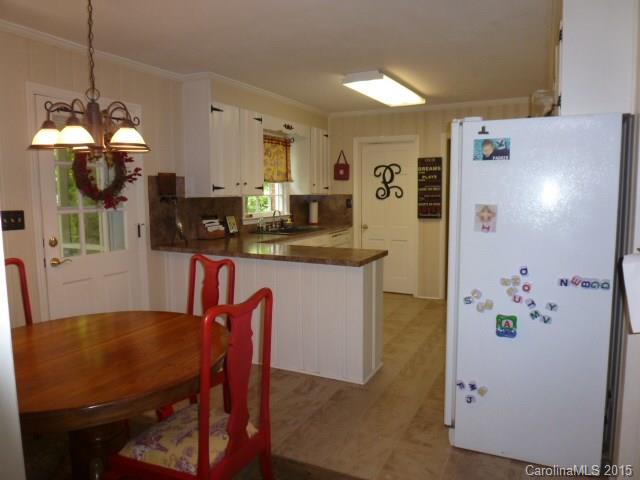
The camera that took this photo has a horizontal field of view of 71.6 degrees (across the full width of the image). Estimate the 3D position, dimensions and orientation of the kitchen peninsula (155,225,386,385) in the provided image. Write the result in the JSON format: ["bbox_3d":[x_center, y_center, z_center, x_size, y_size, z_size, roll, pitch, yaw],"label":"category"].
[{"bbox_3d":[-0.471,0.528,3.785,1.986,0.921,0.590,3,7,27],"label":"kitchen peninsula"}]

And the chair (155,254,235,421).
[{"bbox_3d":[-0.755,0.635,2.376,0.490,1.025,0.540,5,8,41],"label":"chair"}]

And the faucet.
[{"bbox_3d":[-0.506,-0.237,5.366,0.170,0.250,0.080,3,7,27],"label":"faucet"}]

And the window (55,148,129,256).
[{"bbox_3d":[-1.769,-0.391,3.439,0.060,1.030,0.610,3,7,27],"label":"window"}]

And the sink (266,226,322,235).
[{"bbox_3d":[-0.382,-0.017,5.292,0.530,0.190,0.850,3,7,27],"label":"sink"}]

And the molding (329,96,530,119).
[{"bbox_3d":[1.314,-1.659,5.584,2.680,0.080,0.070,3,7,27],"label":"molding"}]

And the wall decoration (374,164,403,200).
[{"bbox_3d":[0.910,-0.770,5.908,0.404,0.479,0.025,3,7,27],"label":"wall decoration"}]

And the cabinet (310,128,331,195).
[{"bbox_3d":[-0.130,-1.062,6.128,0.321,0.872,0.534,3,7,27],"label":"cabinet"}]

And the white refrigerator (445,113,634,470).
[{"bbox_3d":[1.195,0.237,2.615,0.780,1.770,0.870,3,7,22],"label":"white refrigerator"}]

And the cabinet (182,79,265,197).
[{"bbox_3d":[-0.947,-0.977,4.532,0.321,1.066,0.866,3,7,27],"label":"cabinet"}]

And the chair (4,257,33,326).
[{"bbox_3d":[-1.658,0.640,2.451,0.530,1.010,0.470,3,7,27],"label":"chair"}]

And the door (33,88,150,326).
[{"bbox_3d":[-1.730,0.000,3.462,0.060,2.054,0.818,3,7,27],"label":"door"}]

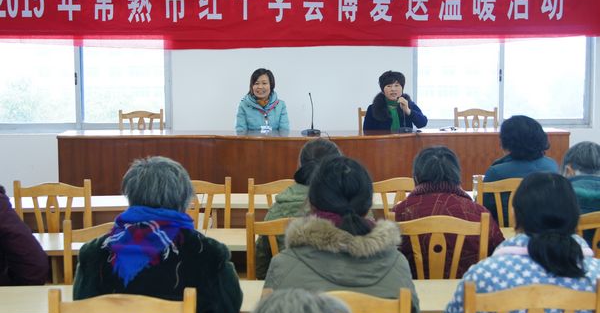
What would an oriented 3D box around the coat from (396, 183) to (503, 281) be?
[{"bbox_3d":[0.618,0.409,4.193,0.510,0.632,0.420,0,5,-1],"label":"coat"}]

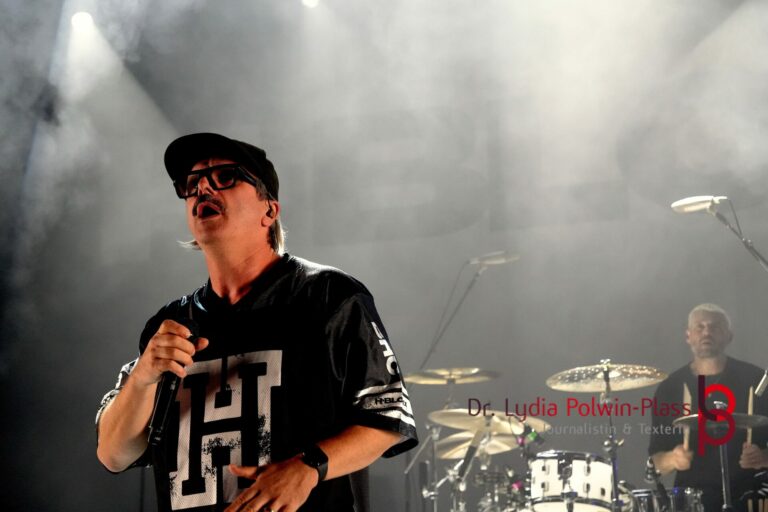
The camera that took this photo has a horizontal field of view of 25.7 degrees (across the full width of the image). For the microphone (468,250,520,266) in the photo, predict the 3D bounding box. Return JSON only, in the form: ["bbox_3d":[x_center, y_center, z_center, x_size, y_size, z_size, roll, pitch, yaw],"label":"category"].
[{"bbox_3d":[0.472,0.011,7.200,0.220,0.052,0.052,-8,-11,7],"label":"microphone"}]

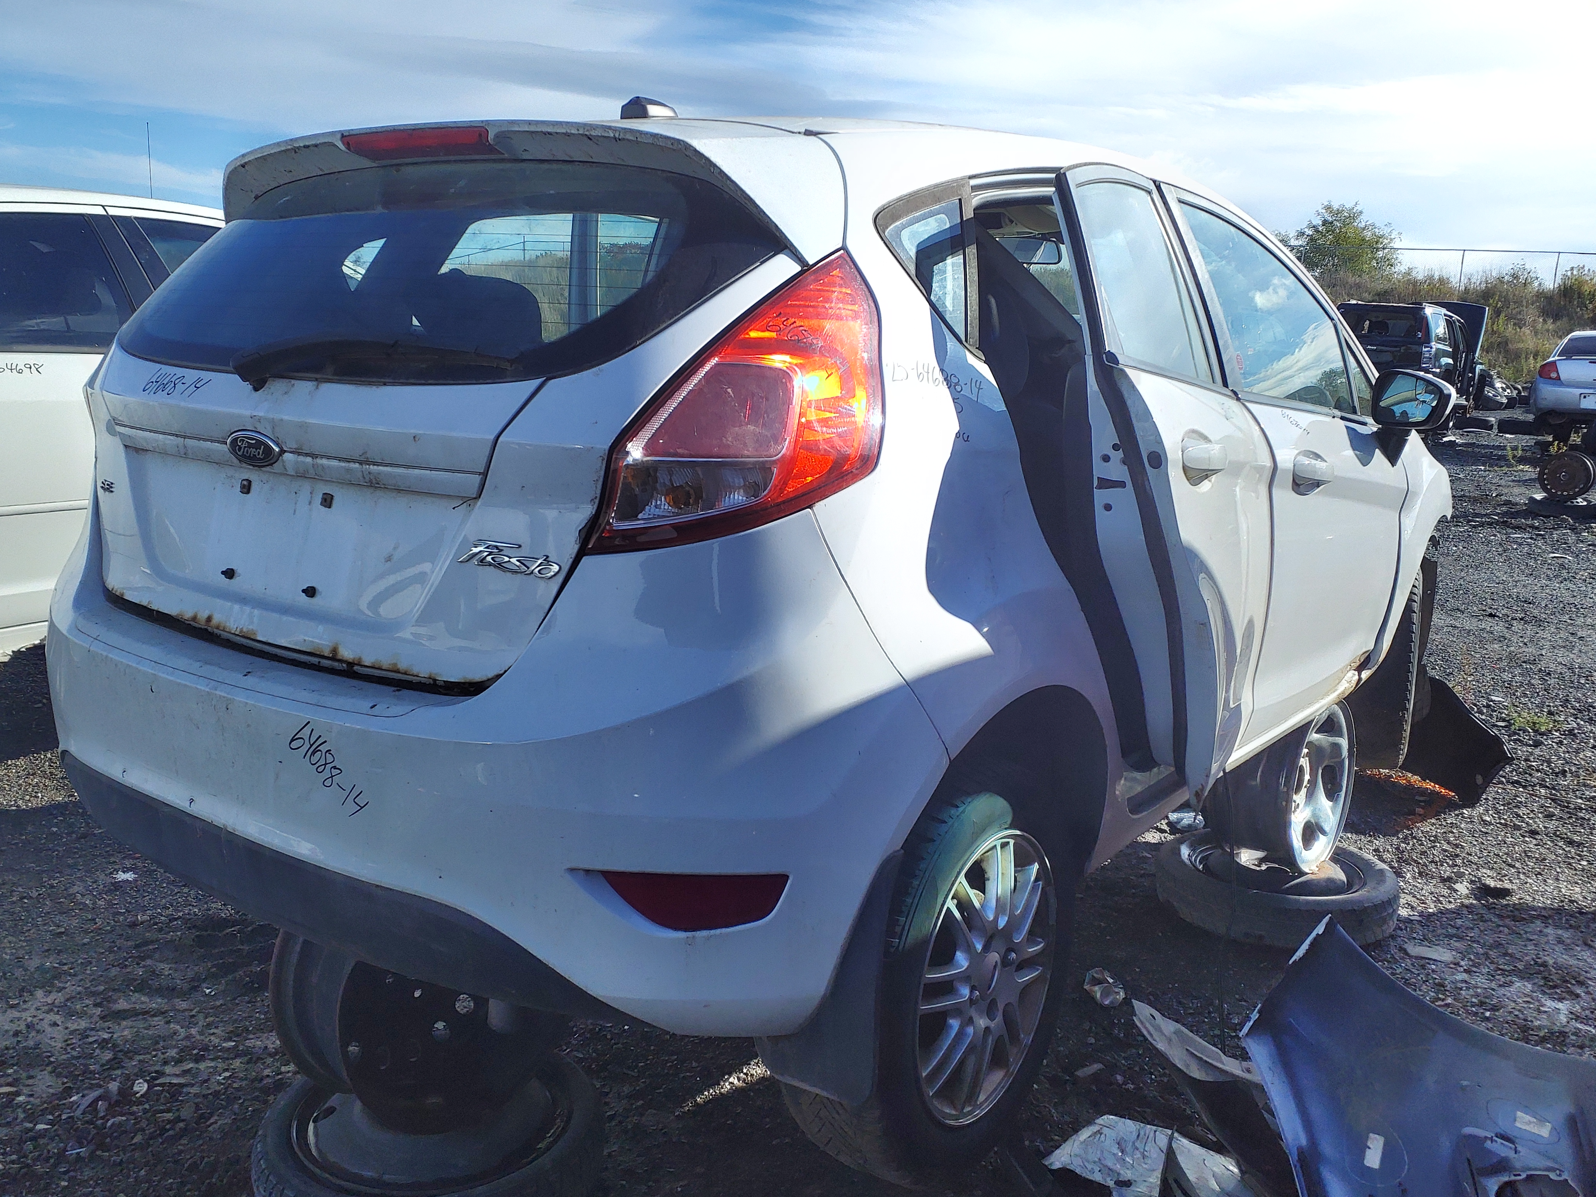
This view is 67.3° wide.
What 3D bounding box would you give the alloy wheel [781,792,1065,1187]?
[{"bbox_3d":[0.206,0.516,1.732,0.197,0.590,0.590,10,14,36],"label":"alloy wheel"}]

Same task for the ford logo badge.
[{"bbox_3d":[-0.686,-0.190,1.521,0.118,0.047,0.014,10,14,36],"label":"ford logo badge"}]

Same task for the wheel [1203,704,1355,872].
[{"bbox_3d":[1.235,0.460,3.044,0.200,0.420,0.420,12,16,41],"label":"wheel"}]

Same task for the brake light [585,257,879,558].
[{"bbox_3d":[-0.045,-0.220,1.296,0.260,0.345,0.330,6,13,22],"label":"brake light"}]

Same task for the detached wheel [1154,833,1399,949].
[{"bbox_3d":[1.227,0.738,3.114,0.600,0.150,0.600,1,10,0],"label":"detached wheel"}]

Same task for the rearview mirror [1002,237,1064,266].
[{"bbox_3d":[0.595,-0.903,3.119,0.045,0.068,0.240,-7,14,-35],"label":"rearview mirror"}]

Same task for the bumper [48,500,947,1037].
[{"bbox_3d":[-0.614,0.132,1.698,1.690,0.670,0.460,10,14,36],"label":"bumper"}]

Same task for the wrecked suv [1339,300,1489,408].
[{"bbox_3d":[10.880,-4.330,21.580,1.820,1.700,4.400,11,16,38],"label":"wrecked suv"}]

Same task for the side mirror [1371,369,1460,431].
[{"bbox_3d":[1.518,-0.483,2.953,0.210,0.155,0.125,12,16,41],"label":"side mirror"}]

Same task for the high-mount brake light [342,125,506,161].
[{"bbox_3d":[-0.512,-0.627,1.654,0.325,0.045,0.060,10,14,36],"label":"high-mount brake light"}]

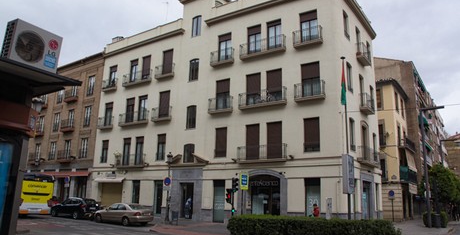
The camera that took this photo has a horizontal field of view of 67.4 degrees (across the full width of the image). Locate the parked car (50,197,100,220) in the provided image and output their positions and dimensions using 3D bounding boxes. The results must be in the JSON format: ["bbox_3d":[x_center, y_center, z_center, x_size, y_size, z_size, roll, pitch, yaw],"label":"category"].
[{"bbox_3d":[-12.406,7.329,27.959,4.500,1.600,1.830,-7,-15,32],"label":"parked car"}]

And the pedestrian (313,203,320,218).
[{"bbox_3d":[4.831,5.648,19.218,0.380,1.580,0.480,-3,-14,18],"label":"pedestrian"}]

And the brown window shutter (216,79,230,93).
[{"bbox_3d":[-0.444,-2.375,26.461,1.225,0.965,0.100,-7,-15,31],"label":"brown window shutter"}]

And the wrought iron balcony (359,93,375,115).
[{"bbox_3d":[9.893,-0.908,24.807,0.490,1.155,2.065,-8,-16,35],"label":"wrought iron balcony"}]

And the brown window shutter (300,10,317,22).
[{"bbox_3d":[5.457,-6.920,23.743,1.204,0.648,0.100,-7,-15,31],"label":"brown window shutter"}]

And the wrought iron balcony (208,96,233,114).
[{"bbox_3d":[-0.659,-0.906,25.561,1.960,1.070,0.450,-7,-15,33],"label":"wrought iron balcony"}]

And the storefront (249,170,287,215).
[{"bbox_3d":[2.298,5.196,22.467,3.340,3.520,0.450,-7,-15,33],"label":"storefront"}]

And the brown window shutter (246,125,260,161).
[{"bbox_3d":[1.678,1.749,24.116,1.134,2.467,0.100,-7,-15,31],"label":"brown window shutter"}]

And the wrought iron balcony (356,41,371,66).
[{"bbox_3d":[9.979,-4.633,25.657,0.518,1.169,2.100,-8,-16,35],"label":"wrought iron balcony"}]

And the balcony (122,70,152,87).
[{"bbox_3d":[-8.487,-3.570,31.515,3.450,0.980,0.450,-7,-15,33],"label":"balcony"}]

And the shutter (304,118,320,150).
[{"bbox_3d":[5.306,1.084,22.205,0.980,2.088,0.060,-7,-16,33],"label":"shutter"}]

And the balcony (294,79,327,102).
[{"bbox_3d":[5.133,-1.643,22.225,1.848,1.148,0.539,-7,-15,31],"label":"balcony"}]

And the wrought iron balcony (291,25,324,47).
[{"bbox_3d":[5.280,-5.428,23.385,1.925,1.023,0.480,-7,-16,33],"label":"wrought iron balcony"}]

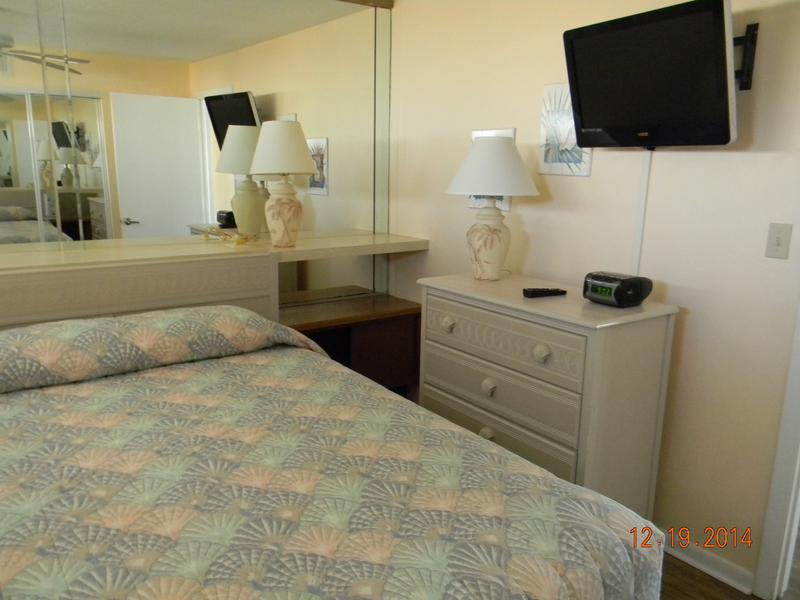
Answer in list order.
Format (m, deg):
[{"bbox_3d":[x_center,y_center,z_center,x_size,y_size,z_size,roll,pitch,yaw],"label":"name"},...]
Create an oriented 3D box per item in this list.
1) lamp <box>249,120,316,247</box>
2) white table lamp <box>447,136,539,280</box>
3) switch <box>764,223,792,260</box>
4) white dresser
[{"bbox_3d":[-0.555,-0.549,3.083,0.315,0.583,0.315,1,12,0],"label":"lamp"},{"bbox_3d":[0.391,-0.388,2.826,0.395,0.612,0.395,1,12,0],"label":"white table lamp"},{"bbox_3d":[1.205,-0.186,2.063,0.015,0.114,0.071,-8,14,-36],"label":"switch"},{"bbox_3d":[0.515,0.446,2.689,0.486,0.959,0.964,-8,14,-36],"label":"white dresser"}]

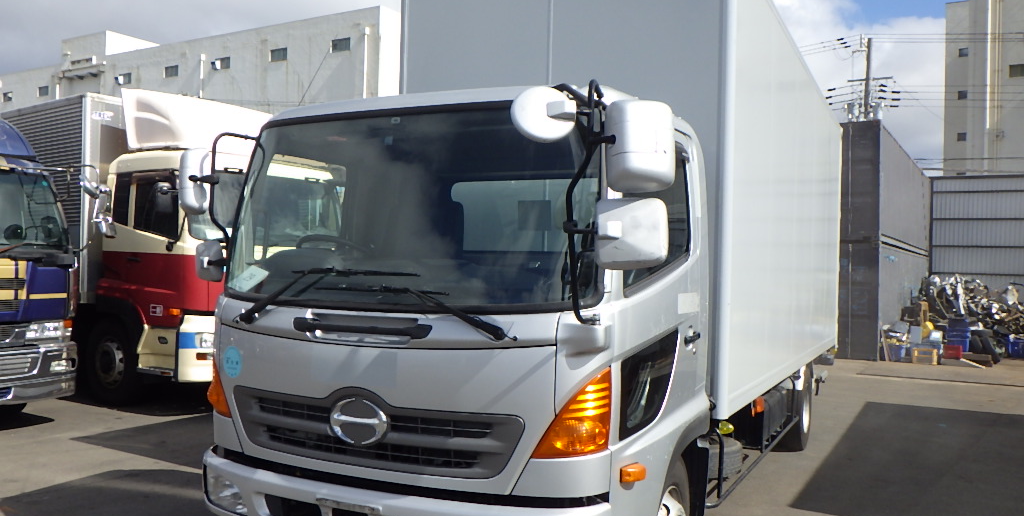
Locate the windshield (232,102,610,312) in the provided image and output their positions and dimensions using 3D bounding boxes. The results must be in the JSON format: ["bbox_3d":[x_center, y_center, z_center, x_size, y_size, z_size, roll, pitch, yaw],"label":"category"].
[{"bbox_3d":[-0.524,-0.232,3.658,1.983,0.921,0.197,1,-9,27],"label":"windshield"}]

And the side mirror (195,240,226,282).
[{"bbox_3d":[-1.529,0.008,4.201,0.094,0.211,0.188,3,-2,-44],"label":"side mirror"}]

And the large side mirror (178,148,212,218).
[{"bbox_3d":[-1.595,-0.379,4.160,0.085,0.338,0.235,3,-2,-44],"label":"large side mirror"}]

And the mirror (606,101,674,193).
[{"bbox_3d":[0.458,-0.404,2.973,0.240,0.334,0.094,2,-1,5],"label":"mirror"}]

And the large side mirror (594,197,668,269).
[{"bbox_3d":[0.429,-0.092,2.975,0.249,0.249,0.122,2,-1,5],"label":"large side mirror"}]

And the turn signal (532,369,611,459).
[{"bbox_3d":[0.225,0.589,3.150,0.291,0.362,0.122,1,-1,13],"label":"turn signal"}]

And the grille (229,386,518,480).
[{"bbox_3d":[-0.642,0.697,3.459,1.485,0.329,0.122,1,-1,27],"label":"grille"}]

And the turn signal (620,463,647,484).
[{"bbox_3d":[0.484,0.857,3.300,0.056,0.080,0.179,1,-1,27],"label":"turn signal"}]

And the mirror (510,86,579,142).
[{"bbox_3d":[0.114,-0.502,2.895,0.235,0.235,0.094,2,-26,3],"label":"mirror"}]

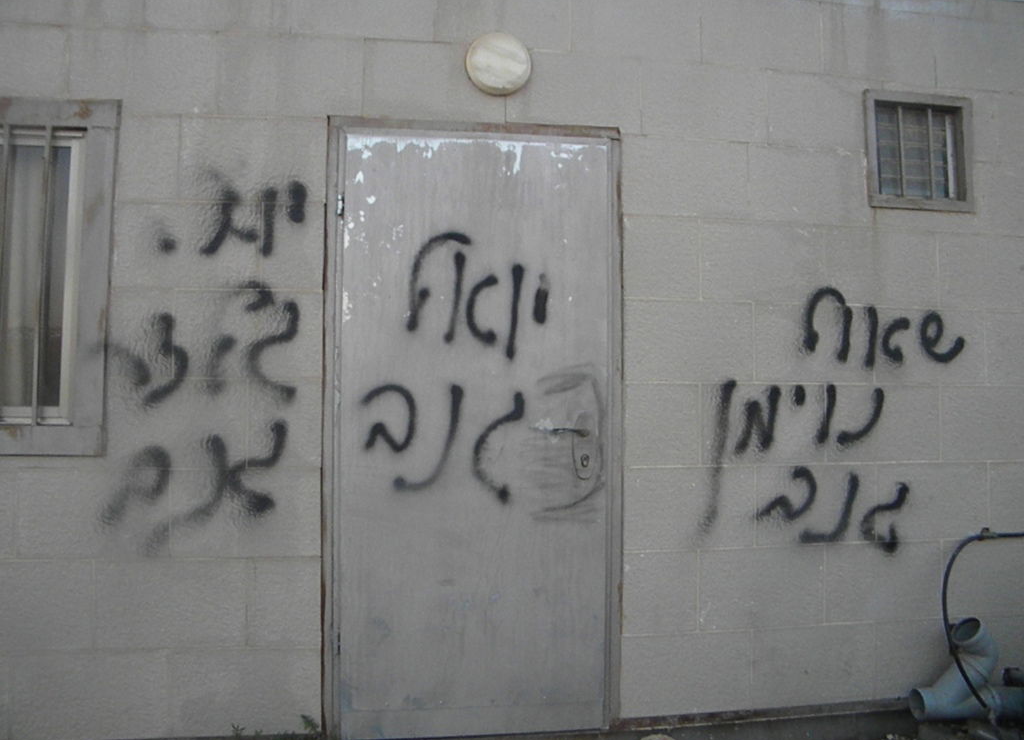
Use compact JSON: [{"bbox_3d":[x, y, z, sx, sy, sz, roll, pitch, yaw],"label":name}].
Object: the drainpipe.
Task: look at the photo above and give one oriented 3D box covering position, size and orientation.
[{"bbox_3d":[1.548,1.053,2.912,0.320,0.330,0.180,1,-3,-8],"label":"drainpipe"}]

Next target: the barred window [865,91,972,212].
[{"bbox_3d":[1.562,-0.832,3.168,0.440,0.450,0.100,1,-3,-8],"label":"barred window"}]

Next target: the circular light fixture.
[{"bbox_3d":[-0.050,-1.062,2.880,0.228,0.228,0.085,1,-3,-8],"label":"circular light fixture"}]

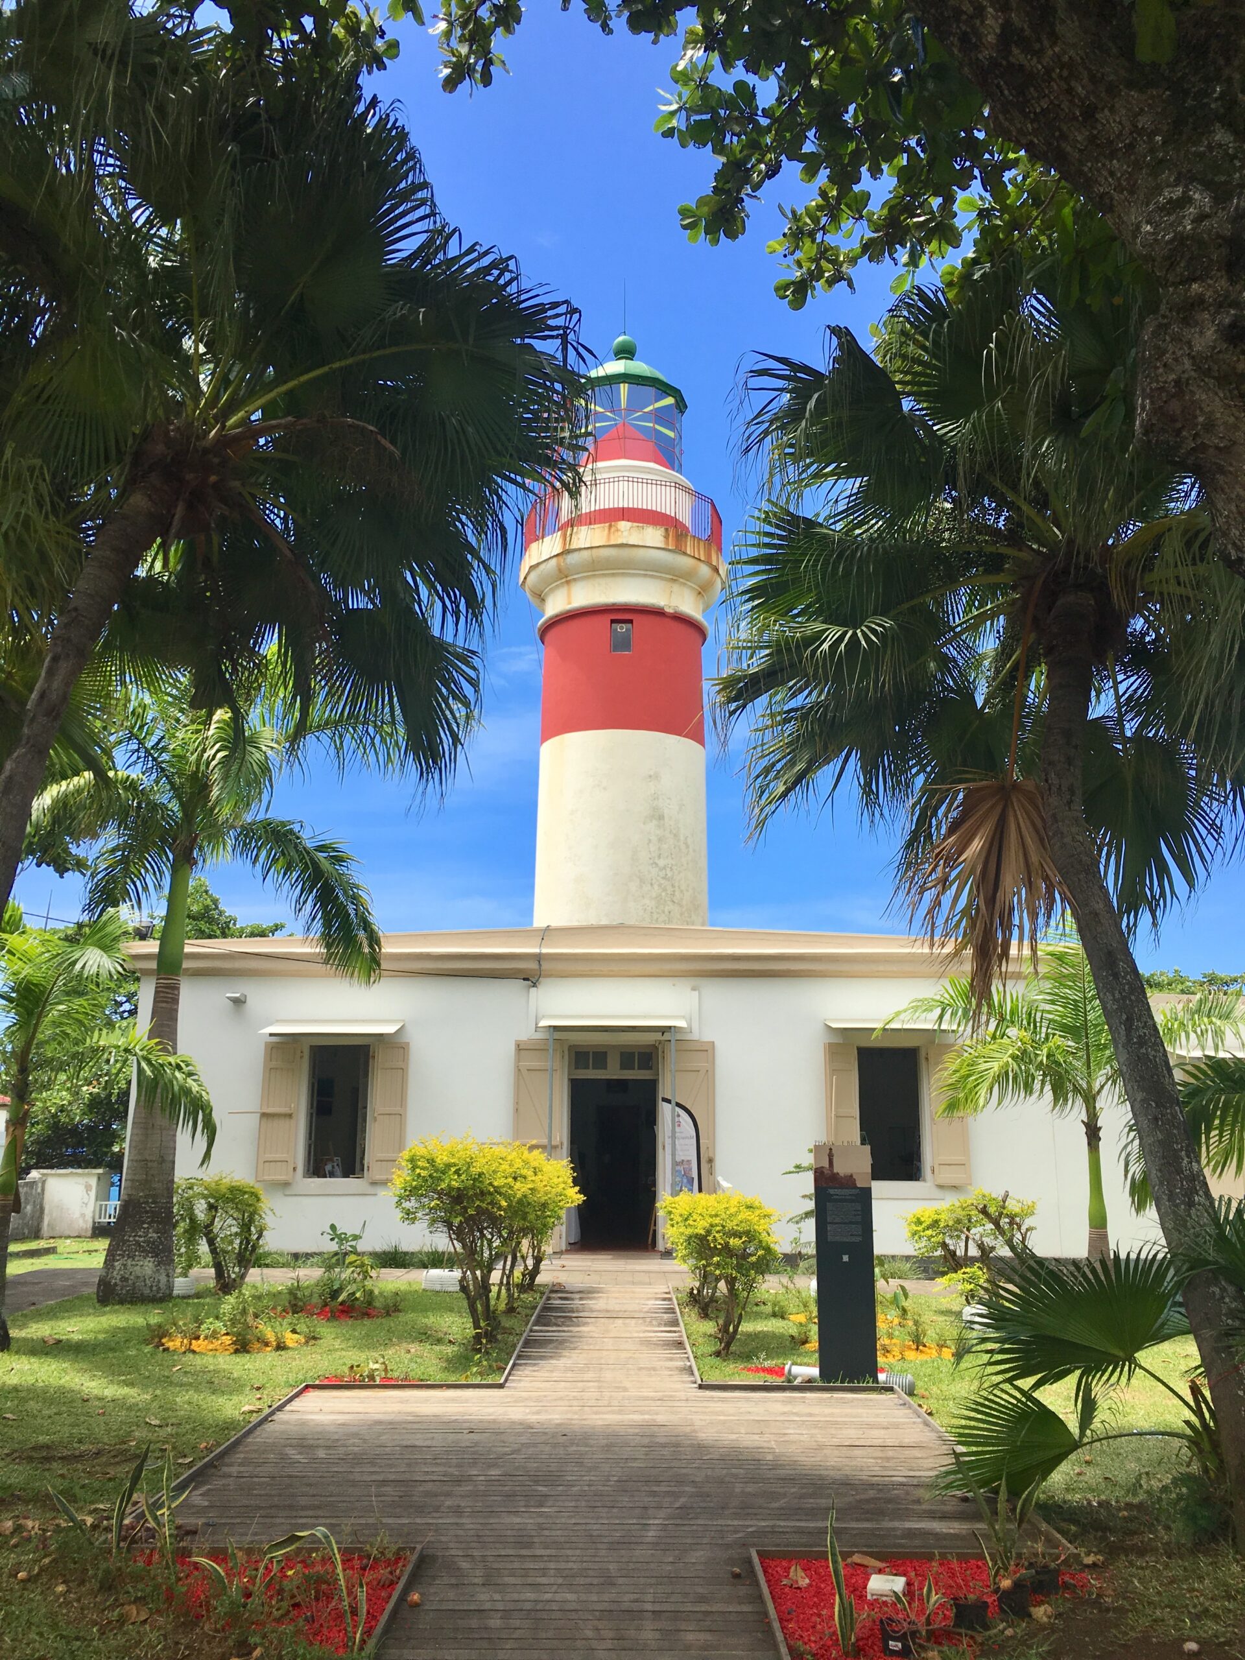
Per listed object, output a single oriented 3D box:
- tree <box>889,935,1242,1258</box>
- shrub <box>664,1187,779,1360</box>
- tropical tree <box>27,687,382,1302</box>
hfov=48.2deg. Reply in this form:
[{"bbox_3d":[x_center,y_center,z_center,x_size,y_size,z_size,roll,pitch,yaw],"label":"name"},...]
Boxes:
[{"bbox_3d":[4.465,2.770,13.833,3.580,3.700,3.400,0,-12,0],"label":"tree"},{"bbox_3d":[0.752,3.333,10.497,0.910,1.160,0.950,0,-12,0],"label":"shrub"},{"bbox_3d":[-4.265,1.389,13.862,3.700,6.280,3.400,0,-12,0],"label":"tropical tree"}]

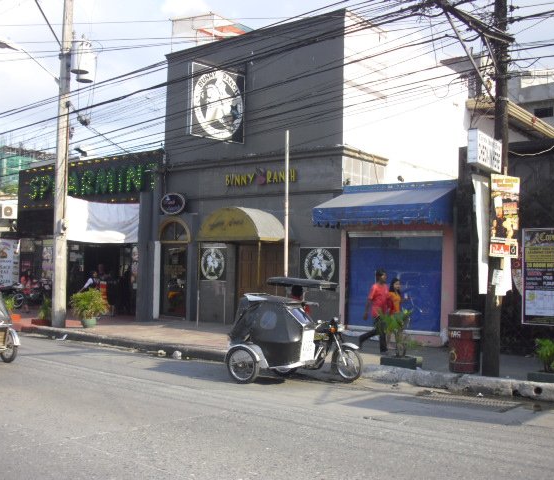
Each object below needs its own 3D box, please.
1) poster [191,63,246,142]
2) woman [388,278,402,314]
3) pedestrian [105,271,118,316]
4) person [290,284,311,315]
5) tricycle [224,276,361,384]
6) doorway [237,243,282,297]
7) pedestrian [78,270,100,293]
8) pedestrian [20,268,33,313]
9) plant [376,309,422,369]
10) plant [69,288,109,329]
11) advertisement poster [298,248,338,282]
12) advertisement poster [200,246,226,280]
[{"bbox_3d":[-1.574,-3.618,18.810,1.800,1.850,0.100,3,-3,-42],"label":"poster"},{"bbox_3d":[2.441,1.520,14.594,0.360,1.490,0.430,-1,-3,38],"label":"woman"},{"bbox_3d":[-5.136,1.608,21.798,0.450,1.460,0.320,0,-2,18],"label":"pedestrian"},{"bbox_3d":[0.500,1.420,11.650,0.750,1.300,0.520,-1,-3,39],"label":"person"},{"bbox_3d":[0.247,1.443,11.376,2.080,1.660,1.650,-1,-3,38],"label":"tricycle"},{"bbox_3d":[-0.474,1.244,18.662,1.740,2.300,0.150,-1,-3,38],"label":"doorway"},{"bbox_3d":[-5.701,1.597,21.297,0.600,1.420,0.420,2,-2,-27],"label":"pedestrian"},{"bbox_3d":[-8.610,1.694,24.235,0.340,1.540,0.450,0,-3,30],"label":"pedestrian"},{"bbox_3d":[2.092,1.667,11.952,0.700,0.930,0.550,-1,-3,38],"label":"plant"},{"bbox_3d":[-4.728,1.708,17.650,0.970,1.000,0.930,1,-2,0],"label":"plant"},{"bbox_3d":[1.072,0.669,17.549,1.220,0.950,0.050,-1,-3,39],"label":"advertisement poster"},{"bbox_3d":[-1.799,0.692,19.850,1.020,0.940,0.050,-1,-3,39],"label":"advertisement poster"}]

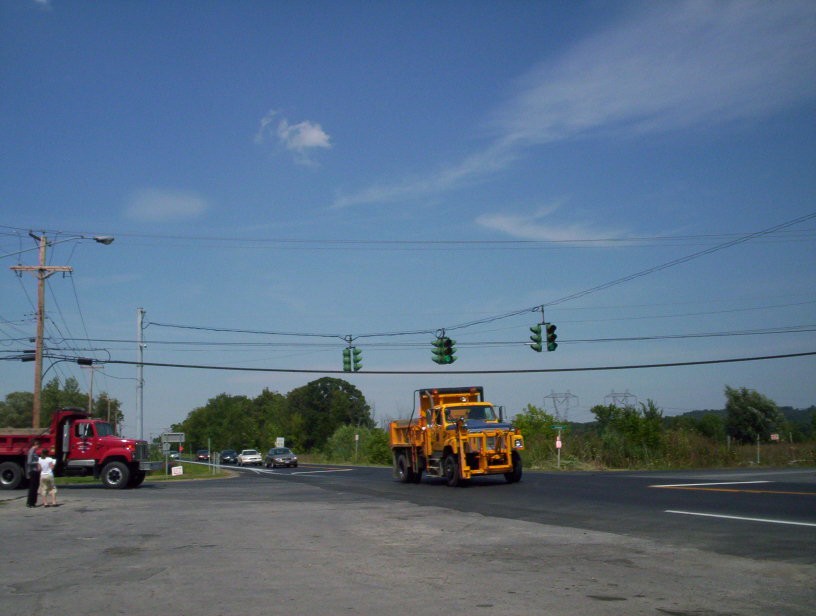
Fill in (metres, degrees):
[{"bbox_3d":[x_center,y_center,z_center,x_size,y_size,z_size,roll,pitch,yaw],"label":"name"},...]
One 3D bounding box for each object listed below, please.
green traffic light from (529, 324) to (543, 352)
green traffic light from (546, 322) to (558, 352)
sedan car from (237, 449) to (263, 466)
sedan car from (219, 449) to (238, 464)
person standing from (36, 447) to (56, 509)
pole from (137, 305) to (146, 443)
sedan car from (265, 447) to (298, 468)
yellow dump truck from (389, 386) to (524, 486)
[{"bbox_3d":[5.136,1.224,36.025,0.420,1.080,0.350,1,-9,-11],"label":"green traffic light"},{"bbox_3d":[5.773,1.220,35.923,0.350,1.080,0.420,4,-10,-28],"label":"green traffic light"},{"bbox_3d":[-13.283,12.636,75.487,1.800,1.420,4.800,2,-9,-18],"label":"sedan car"},{"bbox_3d":[-17.905,14.929,89.815,1.770,1.450,4.600,2,-9,-17],"label":"sedan car"},{"bbox_3d":[-9.658,4.559,24.008,0.500,1.550,0.320,2,-9,-16],"label":"person standing"},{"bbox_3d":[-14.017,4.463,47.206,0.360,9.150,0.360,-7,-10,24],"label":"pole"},{"bbox_3d":[-9.325,11.051,66.109,1.770,1.450,4.600,2,-9,-18],"label":"sedan car"},{"bbox_3d":[1.672,4.699,32.662,2.500,3.380,7.000,2,-9,-20],"label":"yellow dump truck"}]

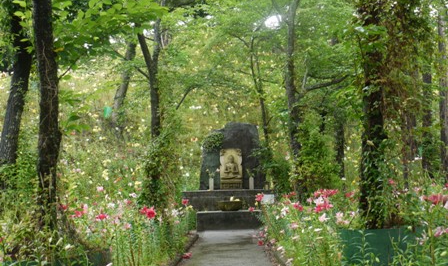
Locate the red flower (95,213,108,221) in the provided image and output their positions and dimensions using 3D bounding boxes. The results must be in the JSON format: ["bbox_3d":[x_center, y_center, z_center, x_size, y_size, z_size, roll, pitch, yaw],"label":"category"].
[{"bbox_3d":[-1.543,1.065,7.500,0.170,0.100,0.160,-1,-2,-11],"label":"red flower"}]

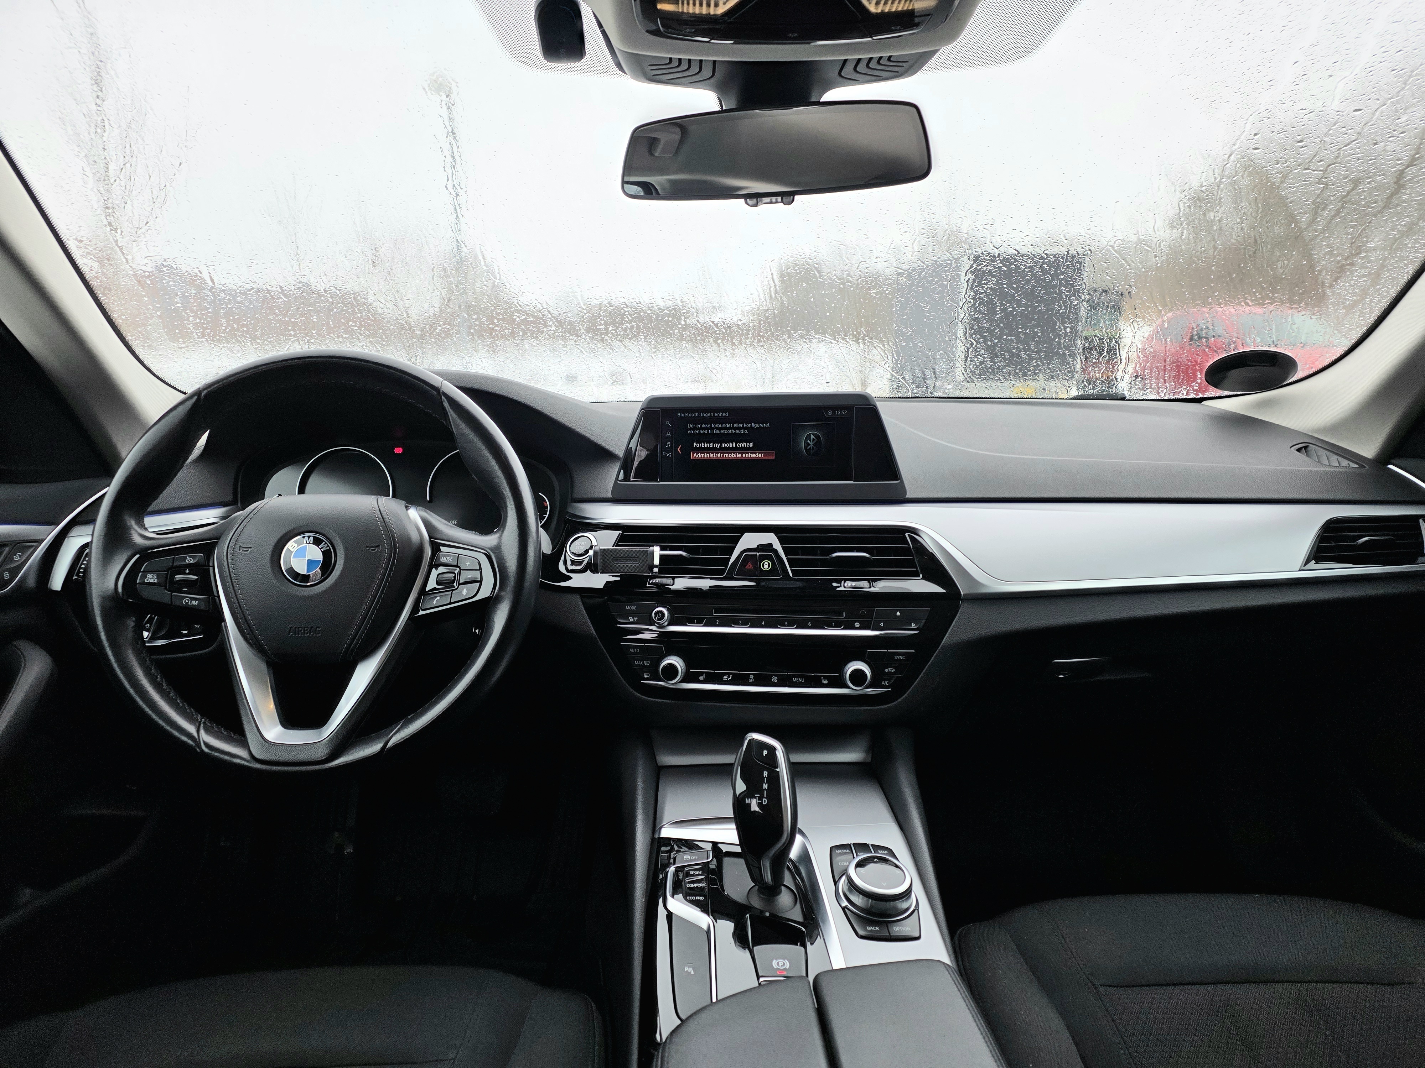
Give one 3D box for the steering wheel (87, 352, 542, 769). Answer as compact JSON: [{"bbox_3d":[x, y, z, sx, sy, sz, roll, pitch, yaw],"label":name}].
[{"bbox_3d":[-0.336,0.018,0.830,0.375,0.375,0.085,-1,-15,-4],"label":"steering wheel"}]

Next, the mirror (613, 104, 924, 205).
[{"bbox_3d":[0.052,-0.308,0.765,0.245,0.064,0.040,1,15,14],"label":"mirror"}]

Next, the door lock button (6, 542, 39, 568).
[{"bbox_3d":[-0.680,0.021,0.930,0.008,0.020,0.028,0,11,31],"label":"door lock button"}]

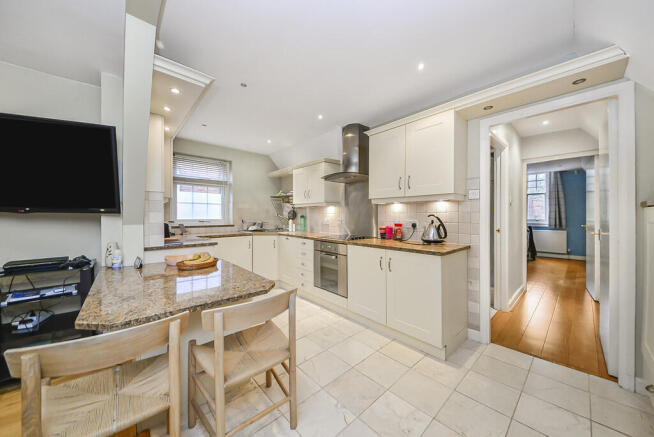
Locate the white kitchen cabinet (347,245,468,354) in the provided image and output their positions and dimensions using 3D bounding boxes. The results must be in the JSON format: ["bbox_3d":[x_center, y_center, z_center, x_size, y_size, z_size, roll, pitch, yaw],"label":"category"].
[{"bbox_3d":[0.791,0.729,2.275,0.621,0.872,0.992,0,0,-42],"label":"white kitchen cabinet"}]

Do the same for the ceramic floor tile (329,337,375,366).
[{"bbox_3d":[0.224,1.178,1.926,0.310,0.010,0.303,-1,1,-43],"label":"ceramic floor tile"}]

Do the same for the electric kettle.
[{"bbox_3d":[1.071,0.113,2.181,0.250,0.285,0.200,0,1,35],"label":"electric kettle"}]

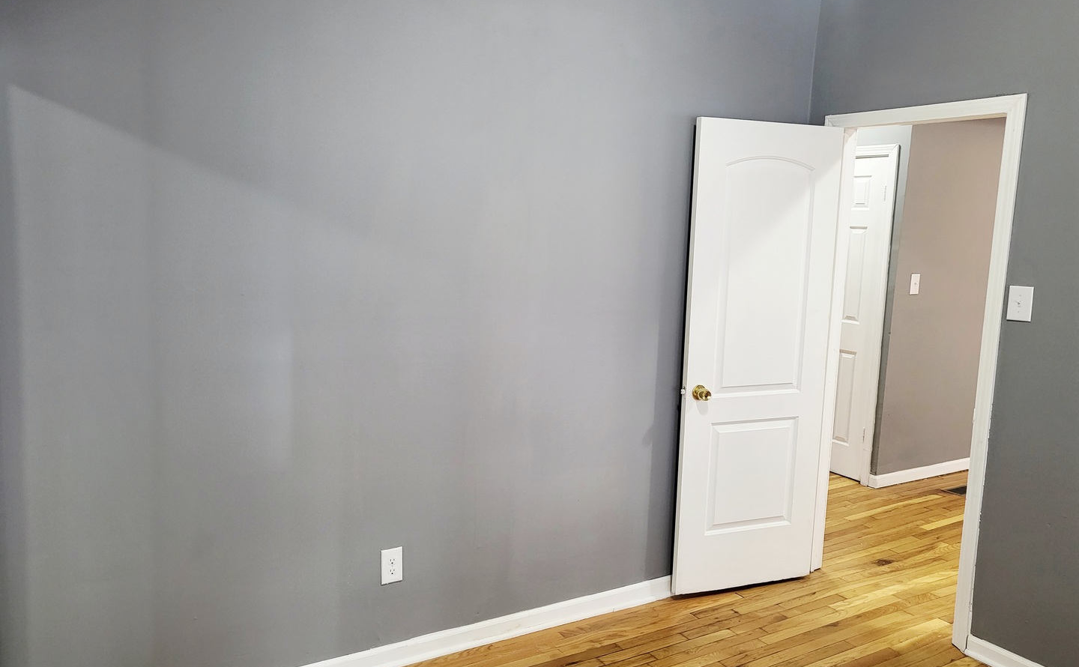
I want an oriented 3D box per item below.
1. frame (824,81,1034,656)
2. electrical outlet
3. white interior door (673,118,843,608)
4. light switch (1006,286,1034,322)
[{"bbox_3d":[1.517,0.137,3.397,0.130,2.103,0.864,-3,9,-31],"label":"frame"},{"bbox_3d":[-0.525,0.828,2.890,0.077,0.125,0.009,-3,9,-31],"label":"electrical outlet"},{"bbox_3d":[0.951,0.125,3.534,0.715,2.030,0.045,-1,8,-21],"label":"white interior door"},{"bbox_3d":[1.725,-0.107,2.908,0.014,0.122,0.082,-3,9,-31],"label":"light switch"}]

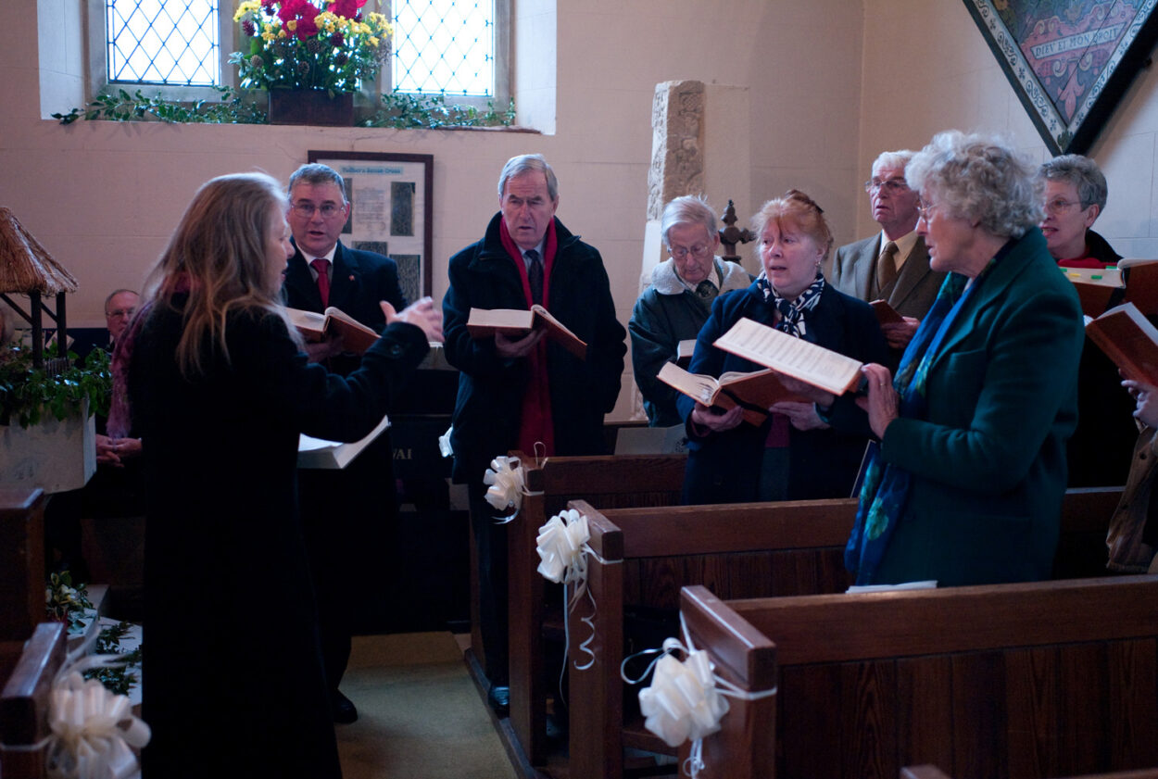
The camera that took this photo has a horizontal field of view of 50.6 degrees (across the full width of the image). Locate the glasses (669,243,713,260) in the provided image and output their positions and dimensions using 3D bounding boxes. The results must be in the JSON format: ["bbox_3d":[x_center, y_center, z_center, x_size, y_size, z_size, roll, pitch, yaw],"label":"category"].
[{"bbox_3d":[0.369,-0.454,3.954,0.140,0.045,0.130,2,24,16],"label":"glasses"}]

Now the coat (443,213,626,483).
[{"bbox_3d":[-0.138,-0.128,3.848,0.550,0.830,0.370,1,5,6],"label":"coat"}]

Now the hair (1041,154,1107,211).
[{"bbox_3d":[1.305,-0.540,3.236,0.200,0.160,0.175,-2,6,-25],"label":"hair"}]

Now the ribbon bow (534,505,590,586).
[{"bbox_3d":[-0.036,0.346,2.710,0.100,0.165,0.150,-1,6,-13],"label":"ribbon bow"}]

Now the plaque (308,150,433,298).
[{"bbox_3d":[-0.941,-0.700,5.543,0.565,0.770,0.035,-1,6,-13],"label":"plaque"}]

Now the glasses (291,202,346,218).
[{"bbox_3d":[-0.738,-0.505,3.472,0.148,0.046,0.135,-1,5,-10],"label":"glasses"}]

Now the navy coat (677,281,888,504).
[{"bbox_3d":[0.528,0.029,3.155,0.500,0.630,0.360,3,6,23],"label":"navy coat"}]

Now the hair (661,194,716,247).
[{"bbox_3d":[0.357,-0.549,3.989,0.175,0.165,0.200,2,18,16],"label":"hair"}]

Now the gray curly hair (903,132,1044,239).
[{"bbox_3d":[0.764,-0.395,2.366,0.260,0.220,0.220,1,5,9],"label":"gray curly hair"}]

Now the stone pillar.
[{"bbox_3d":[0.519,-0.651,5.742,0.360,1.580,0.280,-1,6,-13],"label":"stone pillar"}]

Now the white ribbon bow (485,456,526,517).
[{"bbox_3d":[-0.211,0.275,3.467,0.100,0.165,0.160,-1,6,-13],"label":"white ribbon bow"}]

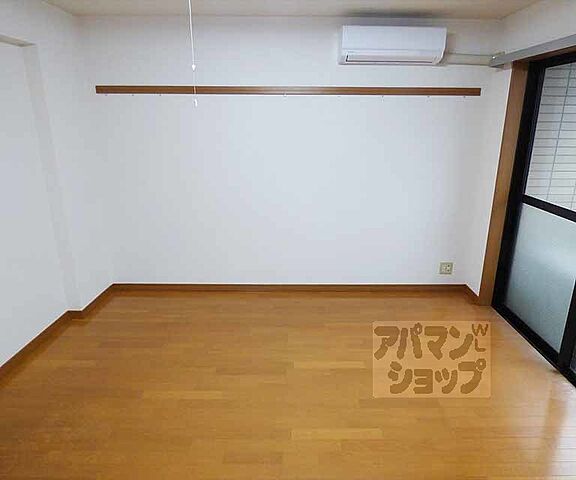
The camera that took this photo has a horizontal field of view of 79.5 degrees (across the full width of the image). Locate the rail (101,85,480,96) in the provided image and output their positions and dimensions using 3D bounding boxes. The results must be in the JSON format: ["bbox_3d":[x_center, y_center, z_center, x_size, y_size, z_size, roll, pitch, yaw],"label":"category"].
[{"bbox_3d":[0.008,-1.246,2.911,3.220,0.058,0.025,0,15,0],"label":"rail"}]

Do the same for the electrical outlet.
[{"bbox_3d":[1.525,0.275,3.341,0.120,0.120,0.012,0,15,0],"label":"electrical outlet"}]

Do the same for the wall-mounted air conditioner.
[{"bbox_3d":[0.803,-1.518,2.737,0.783,0.227,0.220,0,15,0],"label":"wall-mounted air conditioner"}]

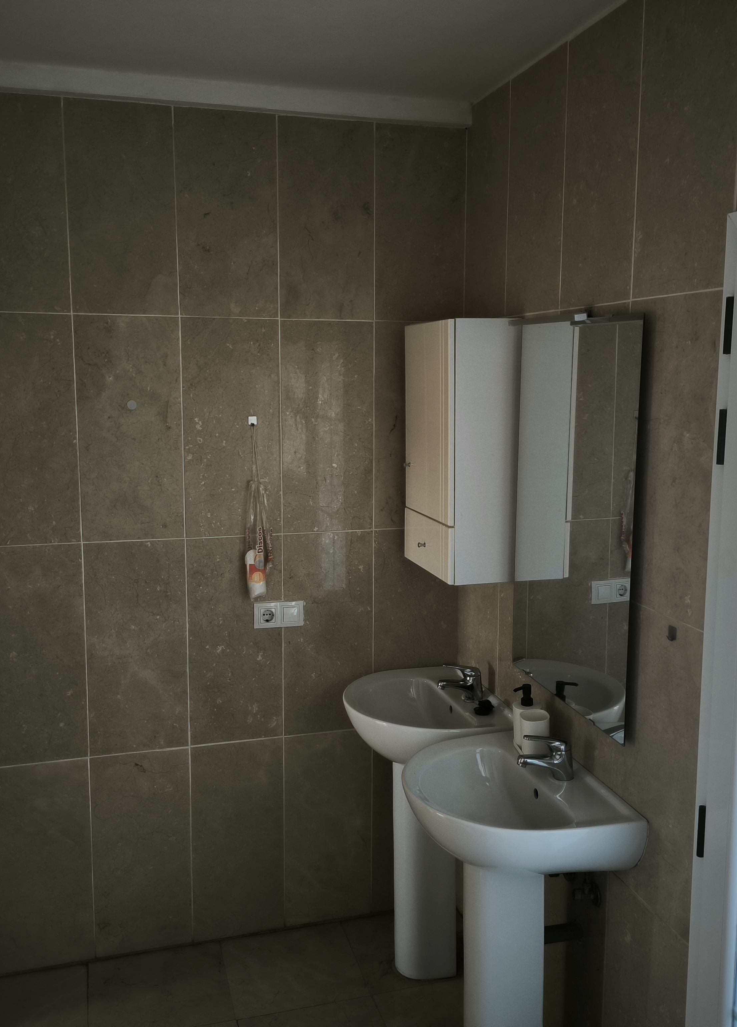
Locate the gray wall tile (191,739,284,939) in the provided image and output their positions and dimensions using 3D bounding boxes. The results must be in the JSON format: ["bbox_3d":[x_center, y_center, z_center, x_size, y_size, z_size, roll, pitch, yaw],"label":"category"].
[{"bbox_3d":[-0.420,1.051,3.066,0.297,0.659,0.015,-2,9,-16],"label":"gray wall tile"}]

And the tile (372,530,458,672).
[{"bbox_3d":[0.154,0.376,3.129,0.293,0.659,0.015,-2,9,-16],"label":"tile"}]

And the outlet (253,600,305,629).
[{"bbox_3d":[-0.278,0.320,2.977,0.156,0.081,0.015,-2,9,-16],"label":"outlet"}]

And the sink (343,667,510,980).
[{"bbox_3d":[0.154,0.970,2.901,0.463,0.867,0.562,-2,9,-16],"label":"sink"}]

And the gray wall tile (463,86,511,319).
[{"bbox_3d":[0.352,-0.900,2.825,0.015,0.636,0.319,-2,9,-16],"label":"gray wall tile"}]

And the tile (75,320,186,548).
[{"bbox_3d":[-0.700,-0.244,2.783,0.299,0.659,0.015,-2,9,-16],"label":"tile"}]

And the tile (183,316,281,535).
[{"bbox_3d":[-0.414,-0.255,2.871,0.297,0.658,0.015,-2,9,-16],"label":"tile"}]

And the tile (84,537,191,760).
[{"bbox_3d":[-0.685,0.398,2.804,0.288,0.639,0.010,-2,9,-16],"label":"tile"}]

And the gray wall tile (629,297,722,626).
[{"bbox_3d":[0.607,-0.112,1.906,0.010,0.639,0.325,-2,9,-16],"label":"gray wall tile"}]

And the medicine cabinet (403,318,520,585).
[{"bbox_3d":[0.272,-0.191,2.787,0.213,0.720,0.385,-2,9,-16],"label":"medicine cabinet"}]

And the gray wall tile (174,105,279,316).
[{"bbox_3d":[-0.411,-0.871,2.779,0.297,0.582,0.015,-2,9,-16],"label":"gray wall tile"}]

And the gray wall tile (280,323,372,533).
[{"bbox_3d":[-0.127,-0.266,2.950,0.299,0.659,0.015,-2,9,-16],"label":"gray wall tile"}]

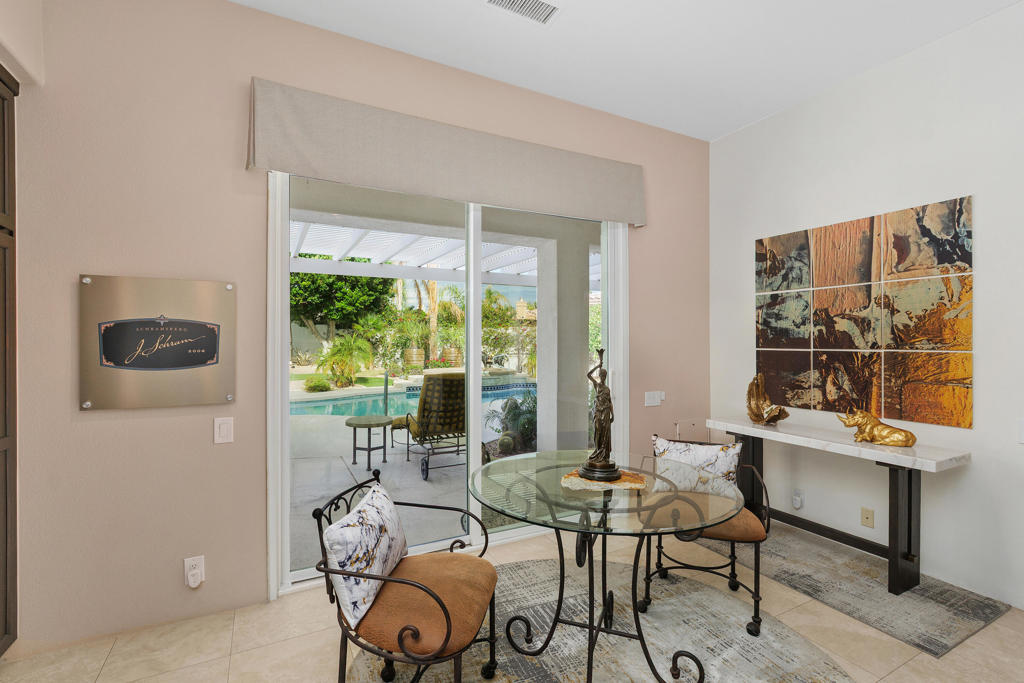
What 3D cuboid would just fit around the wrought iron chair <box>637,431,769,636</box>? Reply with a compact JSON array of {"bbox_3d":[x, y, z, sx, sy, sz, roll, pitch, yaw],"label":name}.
[{"bbox_3d":[0.972,0.930,2.355,0.580,0.800,0.550,0,0,20],"label":"wrought iron chair"}]

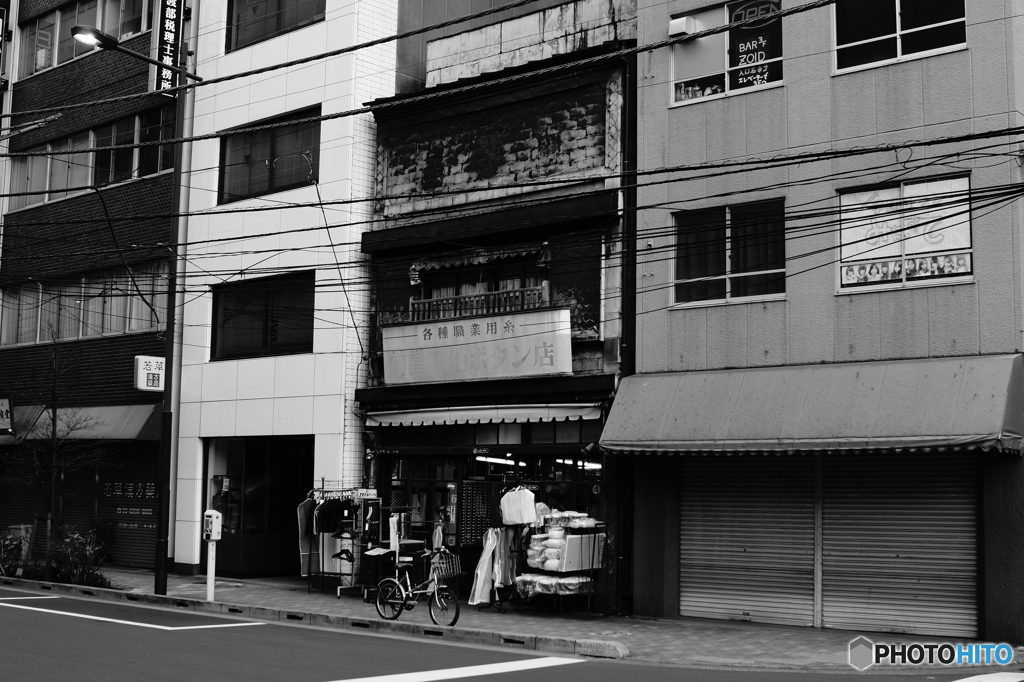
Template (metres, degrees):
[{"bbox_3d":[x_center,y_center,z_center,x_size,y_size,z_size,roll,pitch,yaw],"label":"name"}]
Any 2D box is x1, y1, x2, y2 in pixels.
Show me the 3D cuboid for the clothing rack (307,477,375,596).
[{"bbox_3d":[-2.516,2.912,18.968,1.000,1.660,0.480,-5,-8,40],"label":"clothing rack"}]

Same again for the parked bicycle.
[{"bbox_3d":[-1.123,2.949,15.572,1.450,0.950,0.550,-5,-8,39],"label":"parked bicycle"}]

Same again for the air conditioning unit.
[{"bbox_3d":[2.365,-4.351,17.719,0.270,0.250,0.260,-4,-8,38],"label":"air conditioning unit"}]

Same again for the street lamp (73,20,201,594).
[{"bbox_3d":[-5.534,-0.494,18.459,0.360,8.270,2.150,-5,-8,40],"label":"street lamp"}]

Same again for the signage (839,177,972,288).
[{"bbox_3d":[4.785,-1.309,15.624,1.640,1.200,0.060,-4,-8,38],"label":"signage"}]

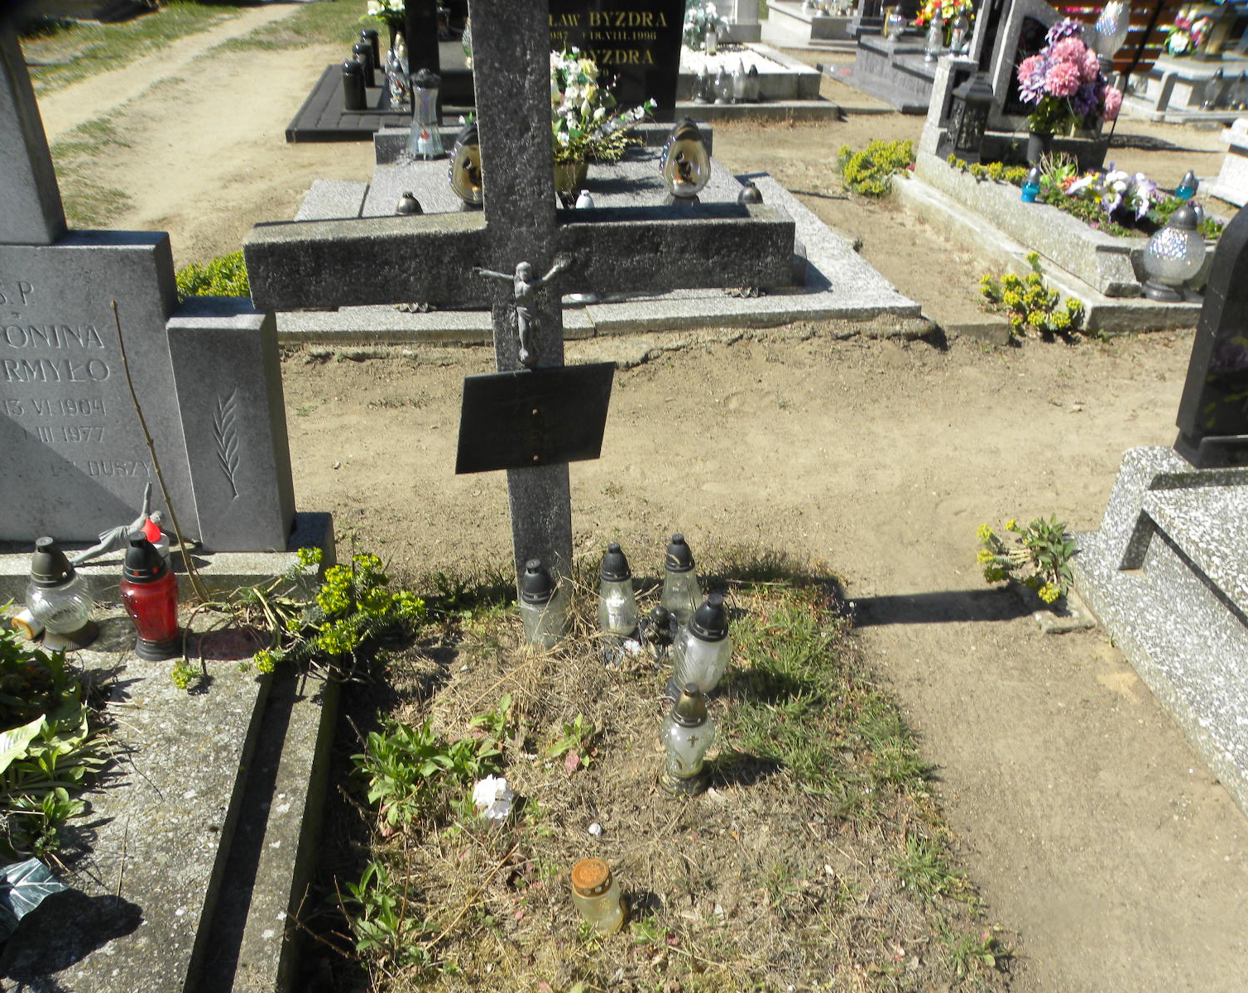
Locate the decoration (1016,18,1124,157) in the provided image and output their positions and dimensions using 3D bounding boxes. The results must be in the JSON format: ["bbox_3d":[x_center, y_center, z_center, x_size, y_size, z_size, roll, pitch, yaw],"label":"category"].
[{"bbox_3d":[2.370,-2.160,5.300,0.570,0.710,0.460,-2,31,-8],"label":"decoration"}]

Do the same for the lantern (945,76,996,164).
[{"bbox_3d":[1.911,-2.076,5.460,0.190,0.450,0.190,-3,31,-8],"label":"lantern"}]

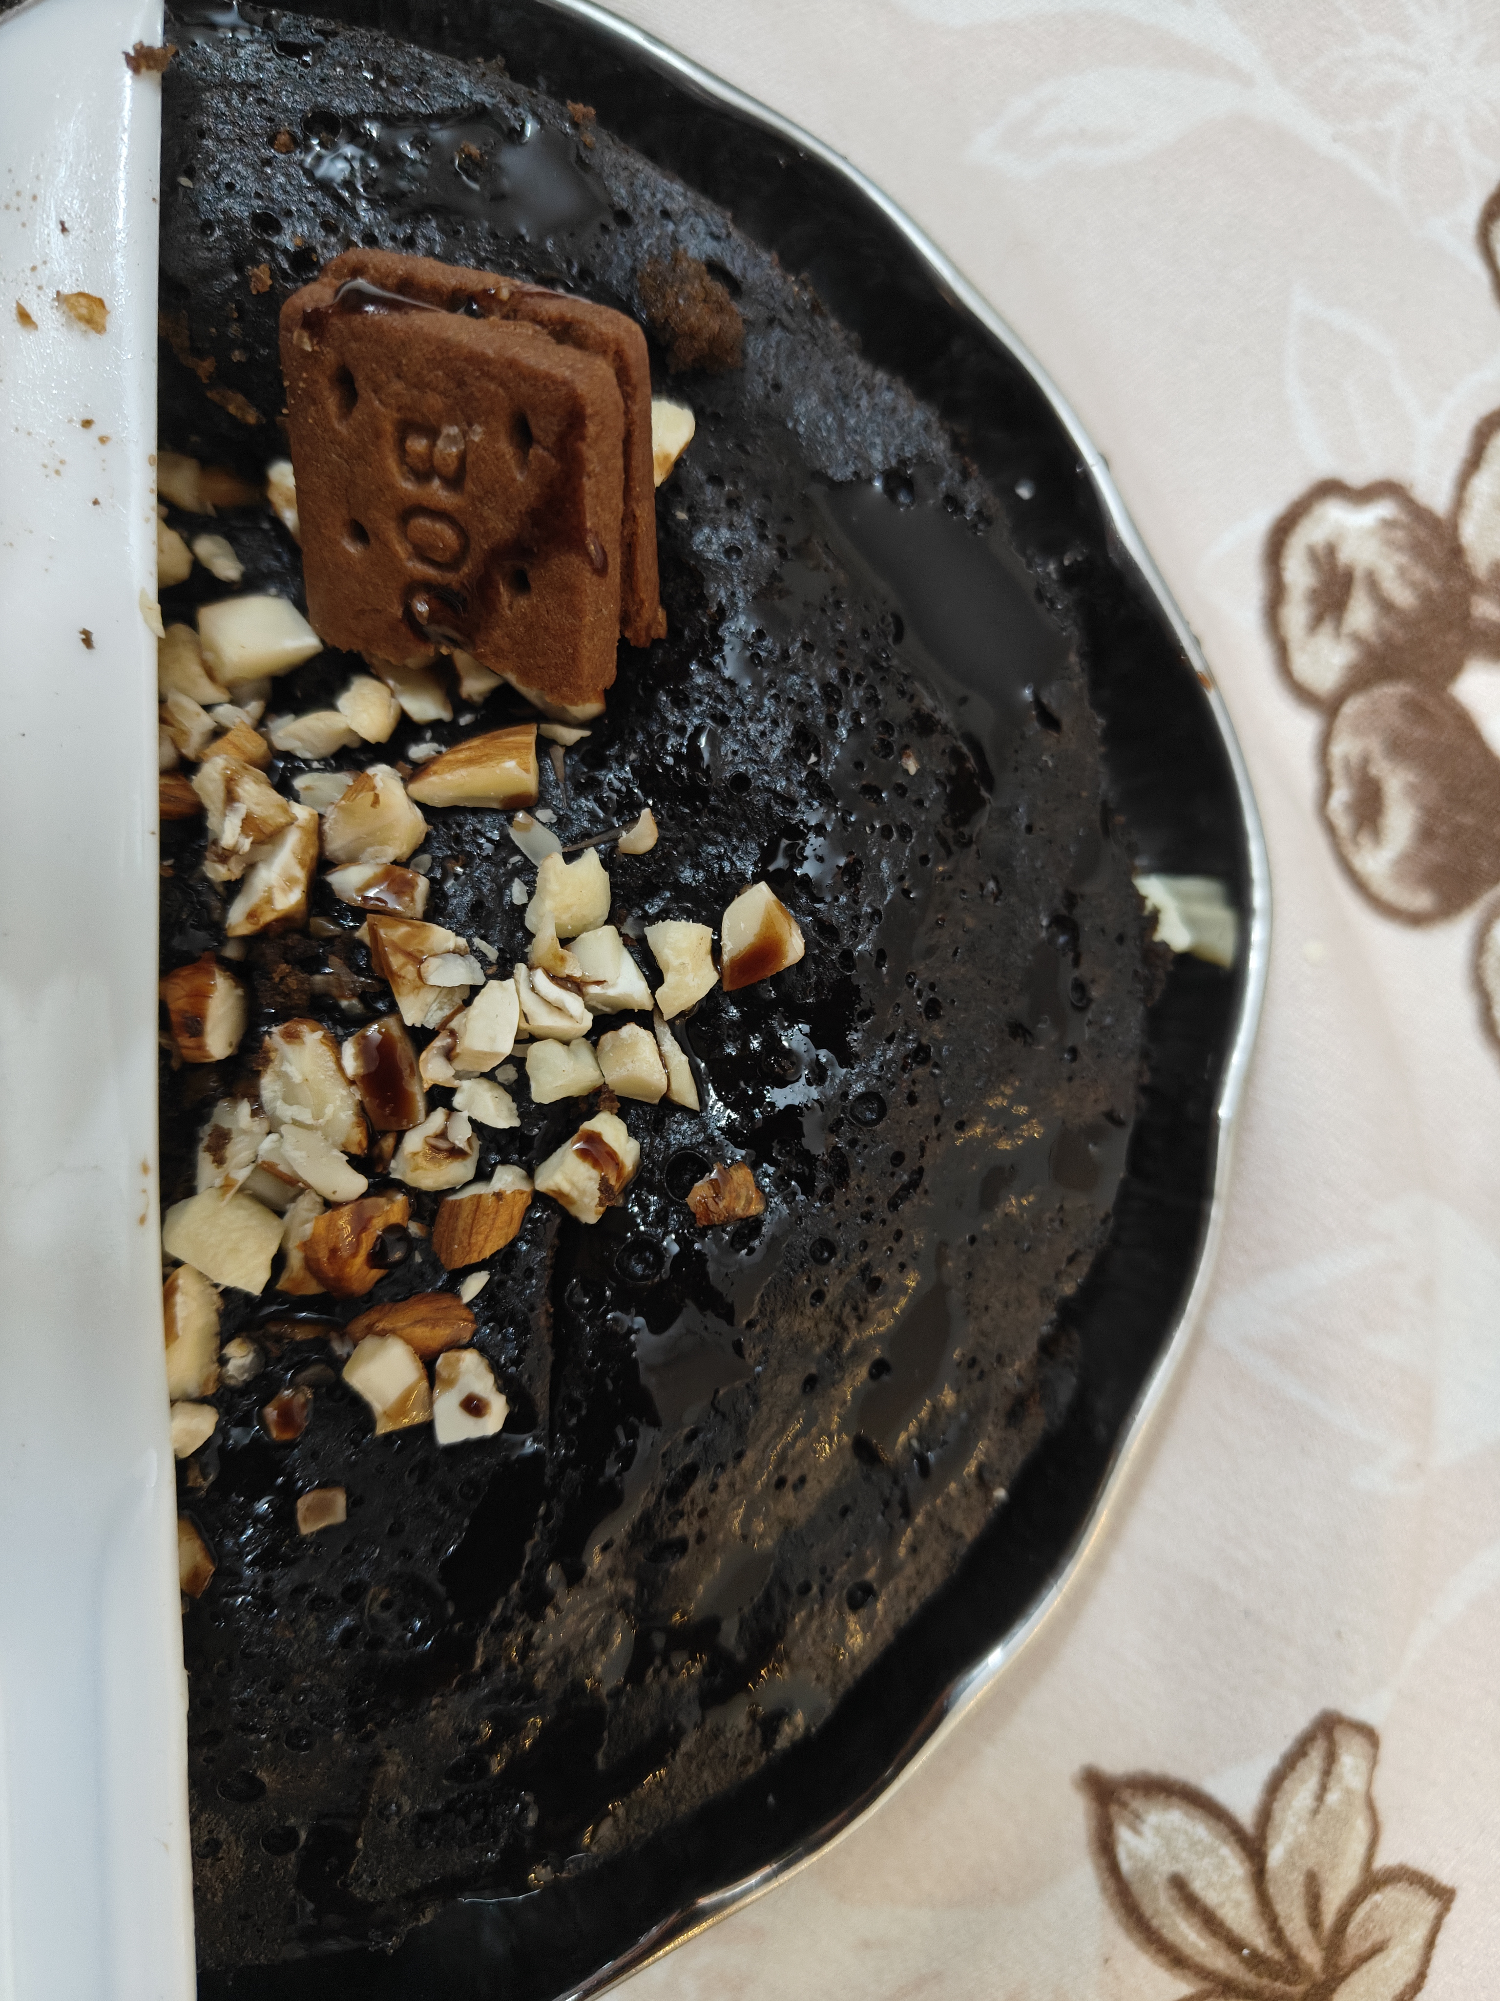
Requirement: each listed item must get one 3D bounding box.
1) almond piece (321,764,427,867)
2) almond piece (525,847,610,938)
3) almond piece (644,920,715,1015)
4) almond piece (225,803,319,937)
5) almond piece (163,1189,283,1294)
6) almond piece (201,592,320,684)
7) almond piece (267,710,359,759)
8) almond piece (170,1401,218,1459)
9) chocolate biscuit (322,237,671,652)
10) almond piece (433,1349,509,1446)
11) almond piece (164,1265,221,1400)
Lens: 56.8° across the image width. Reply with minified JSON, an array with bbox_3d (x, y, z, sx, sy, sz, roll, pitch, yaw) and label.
[{"bbox_3d":[-0.040,-0.020,0.149,0.010,0.007,0.010,0,84,0],"label":"almond piece"},{"bbox_3d":[-0.020,-0.011,0.149,0.008,0.006,0.009,-10,84,-1],"label":"almond piece"},{"bbox_3d":[-0.007,-0.003,0.144,0.006,0.005,0.010,-10,85,-3],"label":"almond piece"},{"bbox_3d":[-0.046,-0.012,0.137,0.007,0.008,0.014,19,85,0],"label":"almond piece"},{"bbox_3d":[-0.052,0.024,0.137,0.011,0.005,0.007,22,84,1],"label":"almond piece"},{"bbox_3d":[-0.051,-0.037,0.144,0.011,0.007,0.007,-5,84,-2],"label":"almond piece"},{"bbox_3d":[-0.046,-0.028,0.145,0.008,0.004,0.004,-12,85,-3],"label":"almond piece"},{"bbox_3d":[-0.055,0.041,0.133,0.006,0.005,0.005,24,85,0],"label":"almond piece"},{"bbox_3d":[-0.026,-0.054,0.140,0.033,0.006,0.032,13,128,8],"label":"chocolate biscuit"},{"bbox_3d":[-0.028,0.040,0.139,0.006,0.006,0.008,-8,85,-2],"label":"almond piece"},{"bbox_3d":[-0.056,0.033,0.137,0.006,0.007,0.012,-2,84,-2],"label":"almond piece"}]

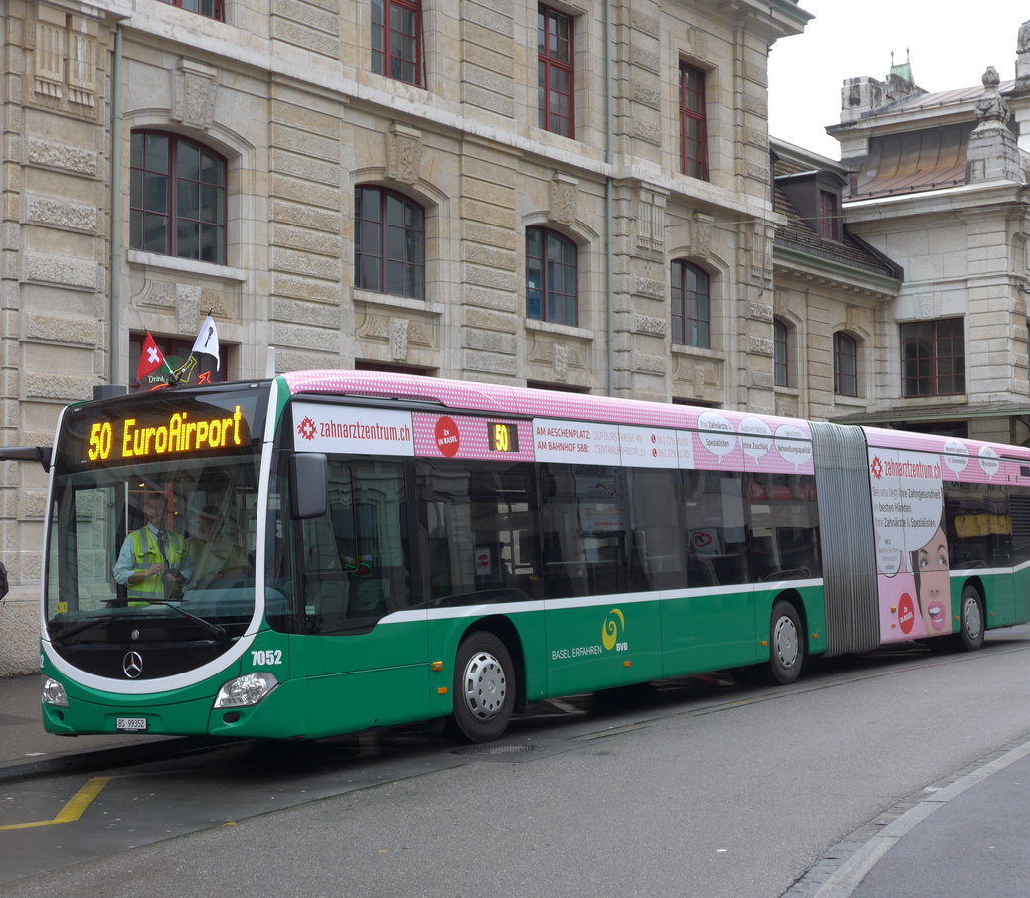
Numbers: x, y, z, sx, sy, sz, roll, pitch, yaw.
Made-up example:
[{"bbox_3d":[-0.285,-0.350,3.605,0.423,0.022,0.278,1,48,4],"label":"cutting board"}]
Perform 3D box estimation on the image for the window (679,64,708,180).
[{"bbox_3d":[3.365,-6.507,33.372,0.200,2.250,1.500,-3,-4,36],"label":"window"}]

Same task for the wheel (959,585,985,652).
[{"bbox_3d":[6.313,2.373,23.900,0.300,0.950,0.950,-2,-3,35],"label":"wheel"}]

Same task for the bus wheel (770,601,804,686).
[{"bbox_3d":[2.914,2.166,18.969,0.300,0.950,0.950,-2,-3,34],"label":"bus wheel"}]

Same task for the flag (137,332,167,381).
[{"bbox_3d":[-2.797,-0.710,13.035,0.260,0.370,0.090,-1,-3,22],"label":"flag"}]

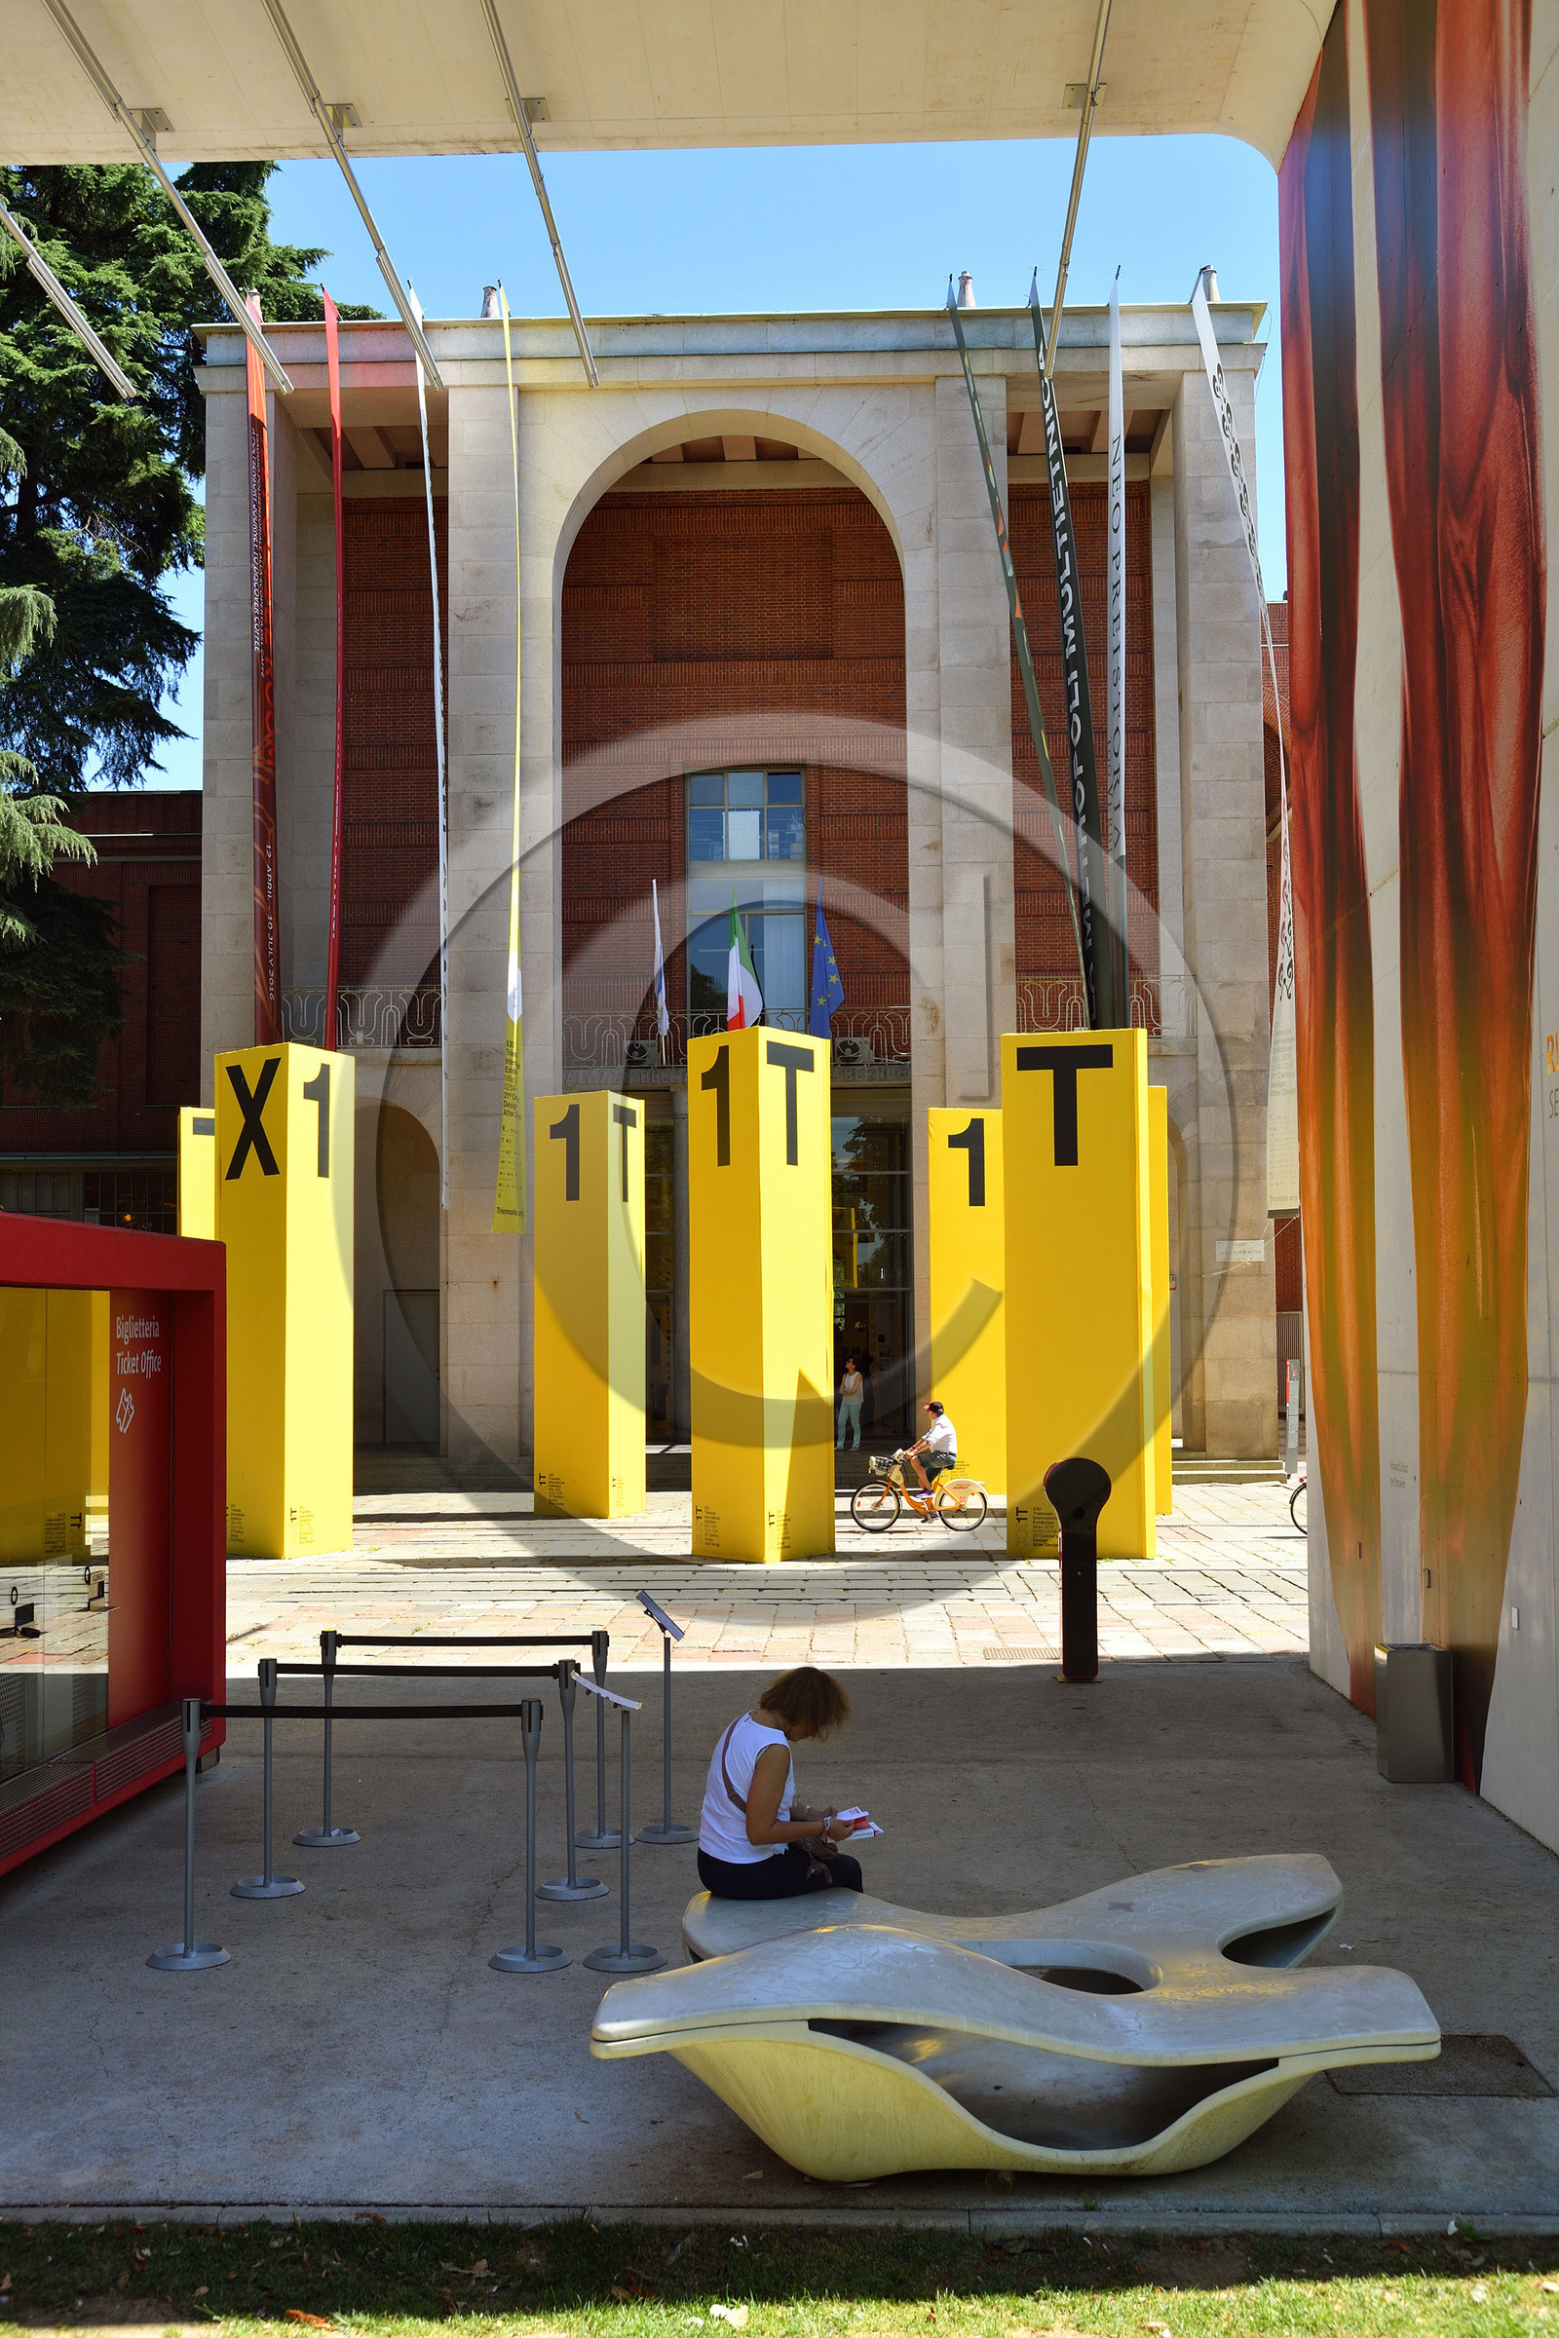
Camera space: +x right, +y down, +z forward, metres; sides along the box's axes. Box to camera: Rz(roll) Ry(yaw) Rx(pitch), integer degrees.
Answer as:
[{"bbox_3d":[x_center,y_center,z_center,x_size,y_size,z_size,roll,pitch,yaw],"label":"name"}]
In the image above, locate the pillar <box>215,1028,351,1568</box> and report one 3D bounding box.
[{"bbox_3d":[-5.641,1.514,29.669,1.580,5.740,1.370,0,-4,-11],"label":"pillar"}]

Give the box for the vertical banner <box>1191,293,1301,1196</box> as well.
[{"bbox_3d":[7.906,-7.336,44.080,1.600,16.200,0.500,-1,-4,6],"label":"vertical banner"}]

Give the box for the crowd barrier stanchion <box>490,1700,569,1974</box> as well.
[{"bbox_3d":[-0.963,2.571,10.080,0.325,1.000,0.325,0,-4,2],"label":"crowd barrier stanchion"}]

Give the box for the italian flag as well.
[{"bbox_3d":[-0.633,-3.713,47.351,0.680,2.900,0.500,0,-4,0],"label":"italian flag"}]

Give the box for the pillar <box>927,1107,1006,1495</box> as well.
[{"bbox_3d":[2.933,2.101,39.969,1.500,5.820,1.320,1,-4,-15],"label":"pillar"}]

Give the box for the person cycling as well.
[{"bbox_3d":[1.875,3.646,32.308,0.680,1.530,0.500,0,-4,-5],"label":"person cycling"}]

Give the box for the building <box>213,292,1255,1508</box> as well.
[{"bbox_3d":[-0.678,-4.284,48.285,18.000,19.700,10.000,-1,-4,2],"label":"building"}]

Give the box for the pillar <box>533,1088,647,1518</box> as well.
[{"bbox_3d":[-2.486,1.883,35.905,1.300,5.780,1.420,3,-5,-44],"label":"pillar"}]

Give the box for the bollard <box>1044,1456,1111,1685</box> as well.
[{"bbox_3d":[2.095,2.796,18.274,0.465,1.550,0.250,-1,-4,2],"label":"bollard"}]

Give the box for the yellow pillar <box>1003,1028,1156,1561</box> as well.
[{"bbox_3d":[3.352,1.392,29.043,1.540,5.760,1.360,-1,-4,12],"label":"yellow pillar"}]

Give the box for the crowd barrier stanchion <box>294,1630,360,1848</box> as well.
[{"bbox_3d":[-2.191,2.756,12.630,0.325,1.000,0.325,0,-4,2],"label":"crowd barrier stanchion"}]

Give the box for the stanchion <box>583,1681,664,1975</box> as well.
[{"bbox_3d":[-0.611,2.528,10.074,0.345,1.080,0.325,0,-4,2],"label":"stanchion"}]

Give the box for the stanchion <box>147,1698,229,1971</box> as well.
[{"bbox_3d":[-2.298,2.582,10.142,0.325,1.000,0.325,0,-4,2],"label":"stanchion"}]

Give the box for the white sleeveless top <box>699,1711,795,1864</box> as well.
[{"bbox_3d":[-0.111,2.209,9.280,0.260,0.530,0.390,13,-11,-34],"label":"white sleeveless top"}]

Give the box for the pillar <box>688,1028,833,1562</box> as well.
[{"bbox_3d":[-0.190,1.398,28.531,1.580,5.740,1.370,0,-4,-1],"label":"pillar"}]

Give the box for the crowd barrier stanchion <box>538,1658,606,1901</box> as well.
[{"bbox_3d":[-0.902,2.660,11.363,0.325,1.000,0.325,0,-4,2],"label":"crowd barrier stanchion"}]

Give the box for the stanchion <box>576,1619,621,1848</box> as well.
[{"bbox_3d":[-0.856,2.743,12.546,0.325,1.000,0.325,0,-4,2],"label":"stanchion"}]

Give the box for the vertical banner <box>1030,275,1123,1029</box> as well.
[{"bbox_3d":[4.904,-7.569,43.094,0.400,14.950,1.300,-4,-4,-12],"label":"vertical banner"}]

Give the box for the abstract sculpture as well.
[{"bbox_3d":[0.714,2.670,8.333,2.360,0.540,2.270,0,-4,2],"label":"abstract sculpture"}]

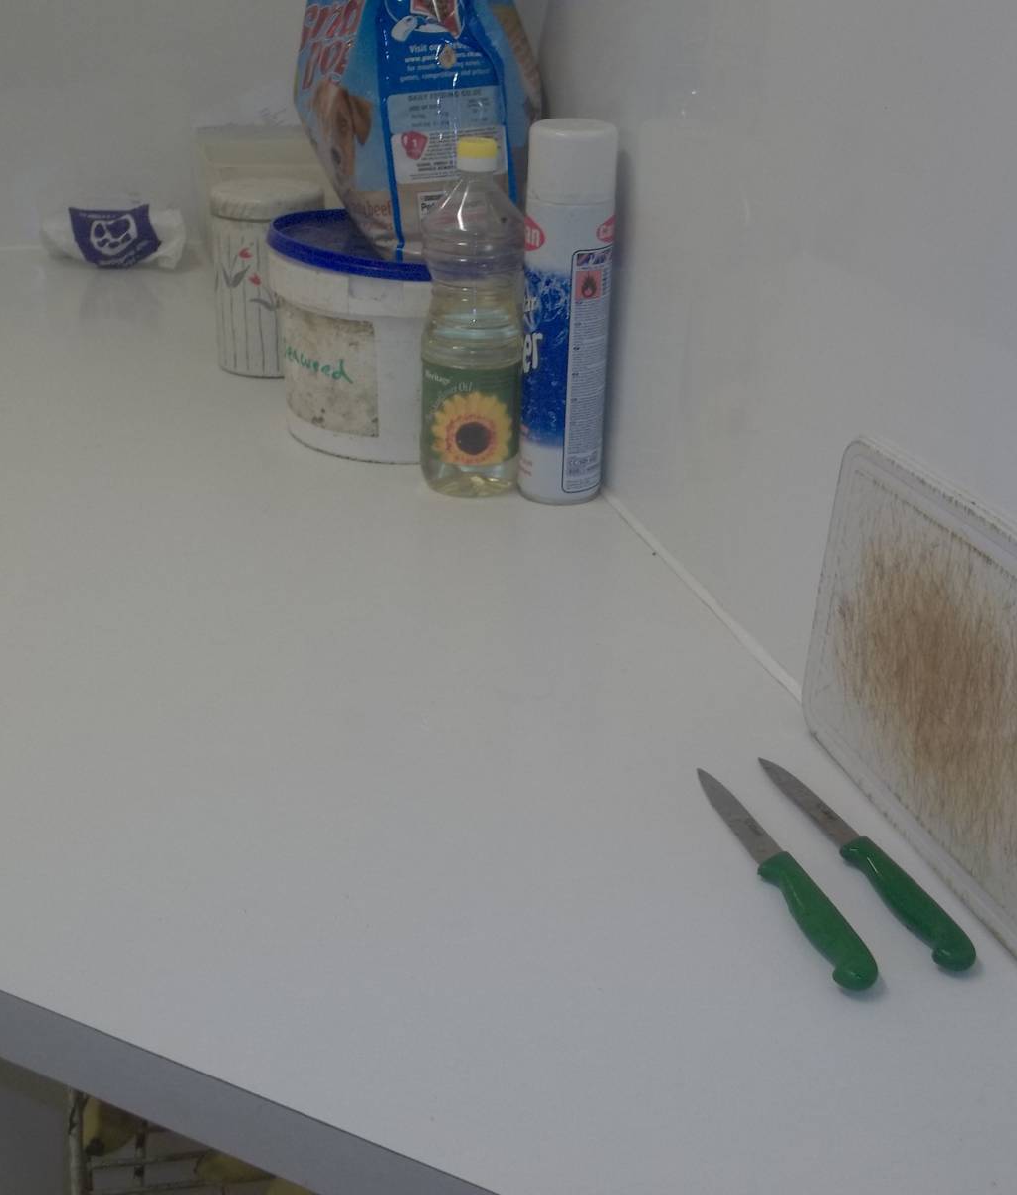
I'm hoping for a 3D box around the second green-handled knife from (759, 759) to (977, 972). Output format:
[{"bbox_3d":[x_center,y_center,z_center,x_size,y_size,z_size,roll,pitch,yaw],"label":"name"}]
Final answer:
[{"bbox_3d":[0.168,0.123,0.741,0.025,0.017,0.193,-7,26,-18],"label":"second green-handled knife"}]

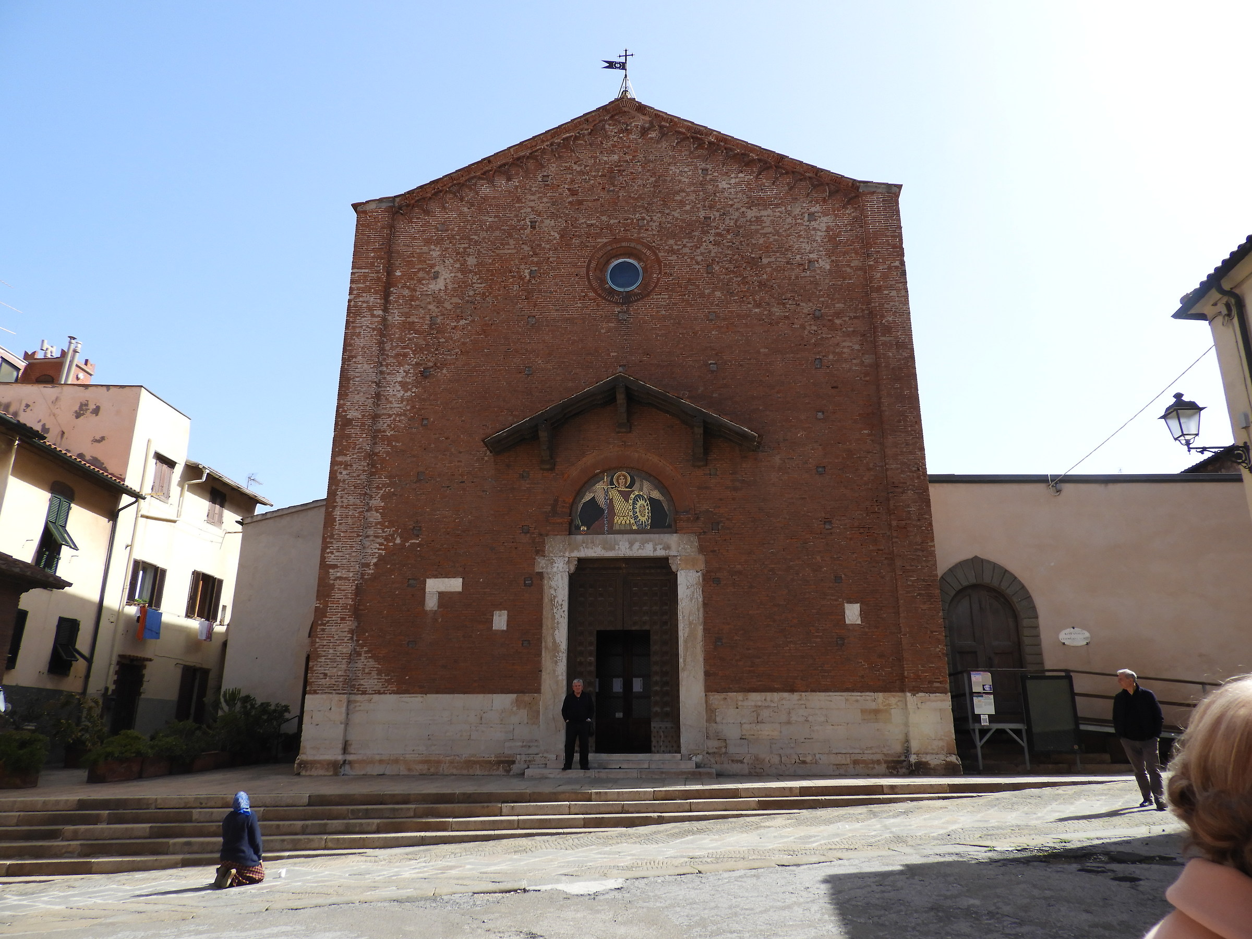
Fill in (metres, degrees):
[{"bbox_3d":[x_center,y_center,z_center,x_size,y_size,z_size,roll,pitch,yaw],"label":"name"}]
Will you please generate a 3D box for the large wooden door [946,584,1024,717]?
[{"bbox_3d":[8.921,4.510,21.417,1.750,3.365,0.200,0,-17,0],"label":"large wooden door"}]

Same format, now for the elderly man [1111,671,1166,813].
[{"bbox_3d":[6.745,3.519,11.420,0.570,1.733,0.380,-16,-23,42],"label":"elderly man"}]

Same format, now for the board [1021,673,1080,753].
[{"bbox_3d":[8.562,4.904,17.444,0.985,1.495,0.100,-1,-17,4],"label":"board"}]

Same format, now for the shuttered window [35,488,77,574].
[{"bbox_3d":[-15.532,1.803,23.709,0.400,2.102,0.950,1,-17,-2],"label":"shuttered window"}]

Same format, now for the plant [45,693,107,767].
[{"bbox_3d":[-12.260,5.807,19.336,1.050,1.606,1.050,2,-17,-6],"label":"plant"}]

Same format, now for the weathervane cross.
[{"bbox_3d":[-0.188,-10.391,22.811,0.915,1.590,0.350,0,-17,0],"label":"weathervane cross"}]

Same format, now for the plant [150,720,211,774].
[{"bbox_3d":[-9.520,5.920,18.572,0.800,1.067,1.100,0,-17,1],"label":"plant"}]

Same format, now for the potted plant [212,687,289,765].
[{"bbox_3d":[-9.505,6.496,21.960,1.600,1.827,1.400,-1,-17,3],"label":"potted plant"}]

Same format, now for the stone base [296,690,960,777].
[{"bbox_3d":[-0.100,5.575,18.268,13.700,1.660,0.600,-1,-17,3],"label":"stone base"}]

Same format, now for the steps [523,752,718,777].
[{"bbox_3d":[-0.080,5.813,17.049,3.625,0.420,1.200,-1,-17,4],"label":"steps"}]

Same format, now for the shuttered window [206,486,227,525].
[{"bbox_3d":[-12.561,1.198,26.698,0.120,1.121,0.930,0,-17,1],"label":"shuttered window"}]

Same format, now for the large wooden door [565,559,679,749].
[{"bbox_3d":[-0.064,4.005,19.010,2.470,4.215,0.200,-1,-17,3],"label":"large wooden door"}]

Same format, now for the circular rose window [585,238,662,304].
[{"bbox_3d":[-0.024,-4.903,21.472,1.840,1.808,0.300,-1,-17,3],"label":"circular rose window"}]

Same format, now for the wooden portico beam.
[{"bbox_3d":[-0.096,-1.088,19.423,6.042,1.932,0.880,-1,-17,4],"label":"wooden portico beam"}]

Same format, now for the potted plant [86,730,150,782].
[{"bbox_3d":[-9.691,5.461,16.525,0.680,0.919,1.100,-1,-17,3],"label":"potted plant"}]

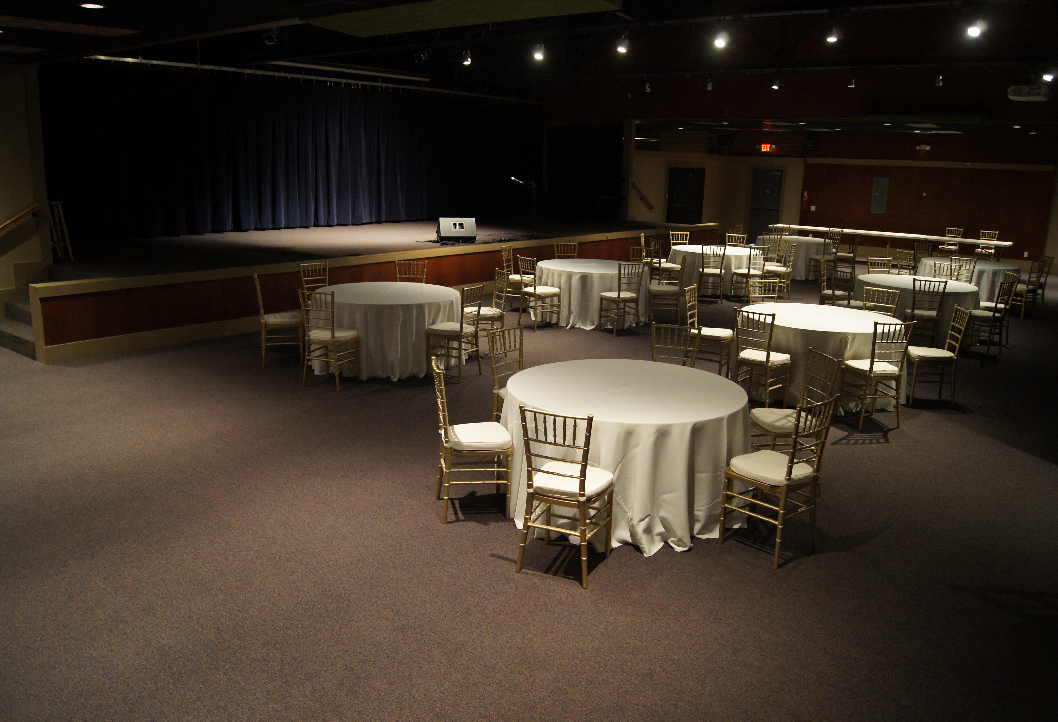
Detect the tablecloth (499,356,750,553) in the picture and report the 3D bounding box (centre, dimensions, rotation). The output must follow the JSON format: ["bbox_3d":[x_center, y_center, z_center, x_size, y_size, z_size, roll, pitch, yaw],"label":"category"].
[{"bbox_3d":[0.603,0.534,5.190,1.560,0.768,1.560,2,14,0],"label":"tablecloth"}]

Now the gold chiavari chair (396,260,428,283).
[{"bbox_3d":[-1.429,-0.693,9.610,0.405,0.935,0.450,2,14,3],"label":"gold chiavari chair"}]

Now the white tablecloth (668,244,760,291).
[{"bbox_3d":[3.237,-1.564,14.174,1.570,0.748,1.570,2,14,0],"label":"white tablecloth"}]

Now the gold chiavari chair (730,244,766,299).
[{"bbox_3d":[3.654,-1.446,13.407,0.410,0.930,0.435,-5,15,-24],"label":"gold chiavari chair"}]

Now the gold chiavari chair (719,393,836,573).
[{"bbox_3d":[1.396,0.621,4.595,0.405,0.935,0.450,-10,18,-40],"label":"gold chiavari chair"}]

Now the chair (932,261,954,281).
[{"bbox_3d":[5.719,-0.884,11.356,0.435,0.930,0.410,-11,18,-41],"label":"chair"}]

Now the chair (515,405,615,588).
[{"bbox_3d":[0.206,0.663,4.315,0.410,0.930,0.435,8,15,23],"label":"chair"}]

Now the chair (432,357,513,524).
[{"bbox_3d":[-0.348,0.473,4.984,0.450,0.935,0.405,-1,14,-13],"label":"chair"}]

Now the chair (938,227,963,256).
[{"bbox_3d":[9.724,-2.578,18.771,0.400,0.931,0.440,13,18,39],"label":"chair"}]

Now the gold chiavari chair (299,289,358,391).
[{"bbox_3d":[-1.874,-0.232,7.671,0.400,0.931,0.440,7,14,19],"label":"gold chiavari chair"}]

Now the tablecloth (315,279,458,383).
[{"bbox_3d":[-1.493,-0.355,8.635,1.610,0.765,1.610,-1,14,-10],"label":"tablecloth"}]

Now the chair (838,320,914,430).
[{"bbox_3d":[2.986,0.076,7.016,0.405,0.935,0.450,-1,14,-10],"label":"chair"}]

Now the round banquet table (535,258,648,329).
[{"bbox_3d":[0.884,-0.967,11.423,1.570,0.748,1.570,2,14,0],"label":"round banquet table"}]

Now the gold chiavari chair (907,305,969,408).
[{"bbox_3d":[3.845,-0.057,7.723,0.435,0.930,0.410,4,14,8],"label":"gold chiavari chair"}]

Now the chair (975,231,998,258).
[{"bbox_3d":[10.378,-2.472,18.459,0.410,0.930,0.435,12,17,36],"label":"chair"}]

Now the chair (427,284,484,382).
[{"bbox_3d":[-0.732,-0.304,8.107,0.450,0.935,0.405,9,16,28],"label":"chair"}]

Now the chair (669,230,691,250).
[{"bbox_3d":[2.857,-1.916,15.181,0.400,0.931,0.440,0,14,-8],"label":"chair"}]

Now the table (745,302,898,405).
[{"bbox_3d":[2.825,-0.059,7.956,1.610,0.765,1.610,7,15,19],"label":"table"}]

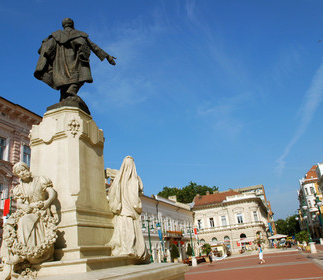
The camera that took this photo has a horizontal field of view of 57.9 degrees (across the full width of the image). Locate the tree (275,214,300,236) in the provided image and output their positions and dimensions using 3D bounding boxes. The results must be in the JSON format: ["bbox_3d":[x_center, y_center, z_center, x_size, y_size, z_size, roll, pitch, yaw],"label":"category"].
[{"bbox_3d":[53.920,37.016,125.000,11.000,12.500,10.000,-13,-22,18],"label":"tree"}]

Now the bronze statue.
[{"bbox_3d":[-2.519,-2.122,7.999,2.100,3.150,1.500,-9,-21,7],"label":"bronze statue"}]

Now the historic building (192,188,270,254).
[{"bbox_3d":[17.684,19.639,70.555,17.500,14.500,14.000,-13,-22,18],"label":"historic building"}]

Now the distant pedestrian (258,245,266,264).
[{"bbox_3d":[8.901,10.174,26.000,0.650,1.660,0.500,-10,-22,11],"label":"distant pedestrian"}]

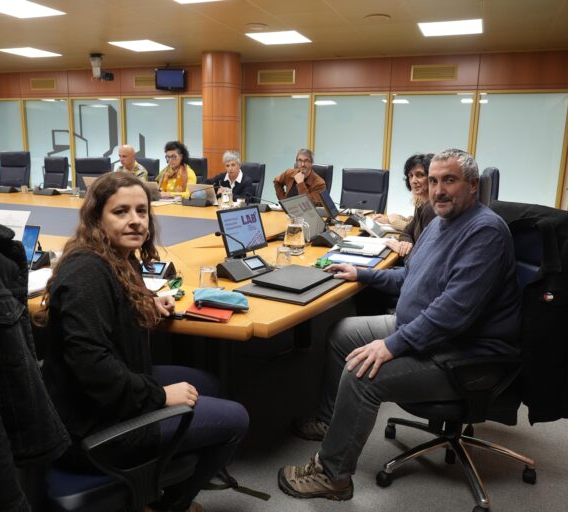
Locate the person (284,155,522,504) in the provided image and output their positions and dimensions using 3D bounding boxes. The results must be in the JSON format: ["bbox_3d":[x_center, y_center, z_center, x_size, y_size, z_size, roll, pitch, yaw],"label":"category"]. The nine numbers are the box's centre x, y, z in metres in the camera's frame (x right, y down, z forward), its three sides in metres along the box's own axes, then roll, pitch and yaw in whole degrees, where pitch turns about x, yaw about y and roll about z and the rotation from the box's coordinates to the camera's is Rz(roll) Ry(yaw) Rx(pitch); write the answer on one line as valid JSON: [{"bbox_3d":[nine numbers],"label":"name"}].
[{"bbox_3d":[0.442,0.246,2.065,0.900,1.330,0.660,0,12,-8],"label":"person"}]

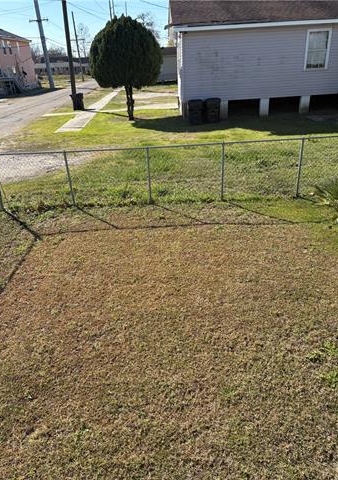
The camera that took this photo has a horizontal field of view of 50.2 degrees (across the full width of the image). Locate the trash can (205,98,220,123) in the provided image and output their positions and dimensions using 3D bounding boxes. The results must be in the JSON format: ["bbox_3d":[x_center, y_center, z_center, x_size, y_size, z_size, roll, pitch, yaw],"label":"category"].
[{"bbox_3d":[2.054,-6.299,17.497,0.660,1.090,0.780,-4,27,-2],"label":"trash can"}]

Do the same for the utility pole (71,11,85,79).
[{"bbox_3d":[-15.291,-32.649,61.171,0.320,10.400,0.320,-4,27,-2],"label":"utility pole"}]

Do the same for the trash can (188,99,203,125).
[{"bbox_3d":[1.243,-6.155,17.301,0.660,1.090,0.780,-4,27,-2],"label":"trash can"}]

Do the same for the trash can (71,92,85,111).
[{"bbox_3d":[-6.306,-9.676,25.224,0.800,1.090,0.670,-4,27,-2],"label":"trash can"}]

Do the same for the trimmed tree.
[{"bbox_3d":[-2.156,-8.771,18.552,3.650,5.000,3.650,-4,27,-2],"label":"trimmed tree"}]

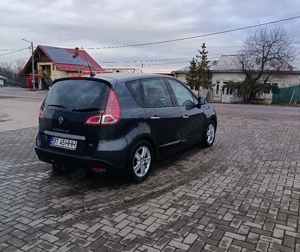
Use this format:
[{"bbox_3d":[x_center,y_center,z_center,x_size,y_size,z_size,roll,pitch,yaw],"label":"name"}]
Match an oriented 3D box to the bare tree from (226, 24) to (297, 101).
[{"bbox_3d":[9.127,-4.994,22.700,5.700,6.300,5.300,1,9,0],"label":"bare tree"}]

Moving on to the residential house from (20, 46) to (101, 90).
[{"bbox_3d":[-16.573,-10.915,54.243,10.900,7.900,11.200,7,10,33],"label":"residential house"}]

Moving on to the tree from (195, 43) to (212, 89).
[{"bbox_3d":[4.727,-4.859,24.500,1.750,5.000,1.750,1,9,0],"label":"tree"}]

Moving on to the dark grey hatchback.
[{"bbox_3d":[-0.082,-0.227,5.515,1.840,1.620,4.340,7,10,32],"label":"dark grey hatchback"}]

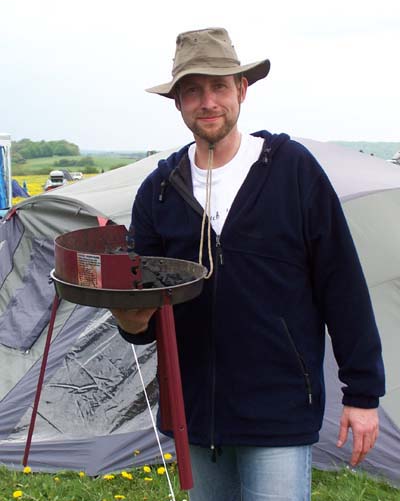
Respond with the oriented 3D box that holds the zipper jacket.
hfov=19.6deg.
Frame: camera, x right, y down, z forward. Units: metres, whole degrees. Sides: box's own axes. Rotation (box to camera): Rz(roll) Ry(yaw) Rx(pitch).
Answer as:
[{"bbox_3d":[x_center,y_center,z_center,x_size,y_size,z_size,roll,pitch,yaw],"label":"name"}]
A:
[{"bbox_3d":[0.112,0.095,2.820,0.620,0.770,0.420,2,5,20],"label":"zipper jacket"}]

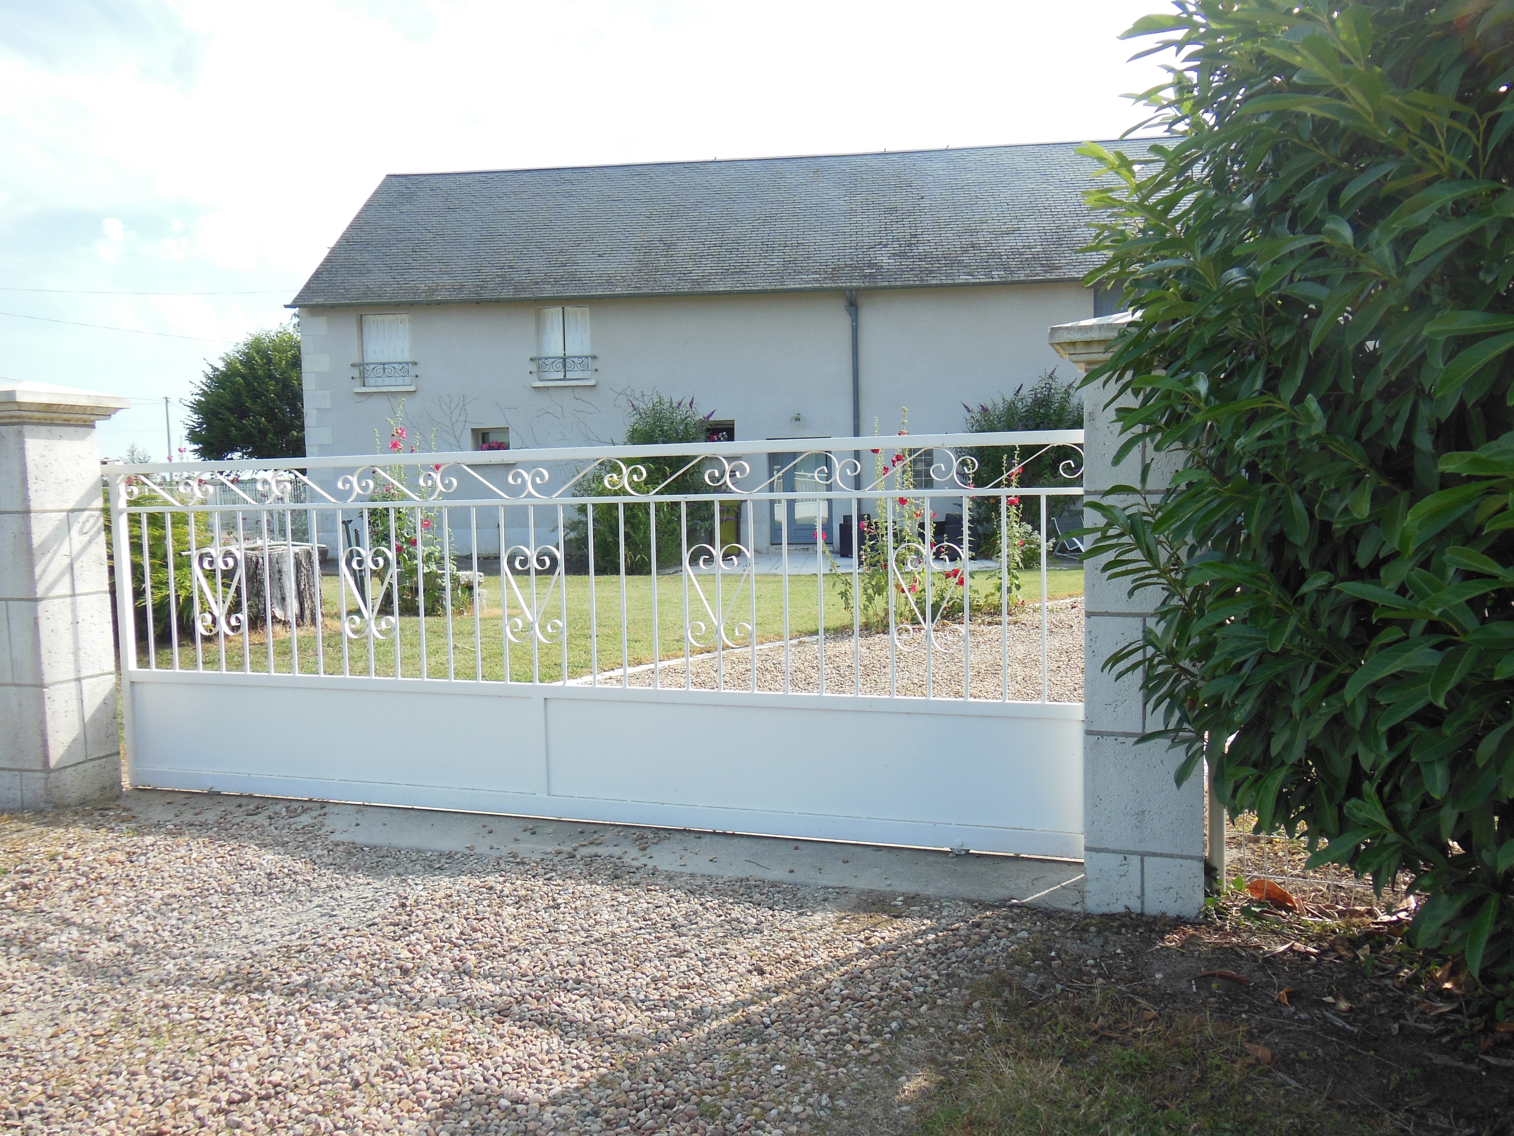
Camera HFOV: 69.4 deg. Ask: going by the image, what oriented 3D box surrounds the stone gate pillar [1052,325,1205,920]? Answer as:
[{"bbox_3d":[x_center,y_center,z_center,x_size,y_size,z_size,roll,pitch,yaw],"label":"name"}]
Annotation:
[{"bbox_3d":[1.167,0.126,3.307,0.505,1.796,0.505,0,4,17],"label":"stone gate pillar"}]

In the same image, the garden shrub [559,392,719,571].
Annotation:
[{"bbox_3d":[-2.015,-1.542,19.300,2.700,3.050,2.500,-1,4,4],"label":"garden shrub"}]

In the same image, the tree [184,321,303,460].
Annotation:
[{"bbox_3d":[-14.297,-4.426,33.500,6.900,7.400,6.900,-1,4,4],"label":"tree"}]

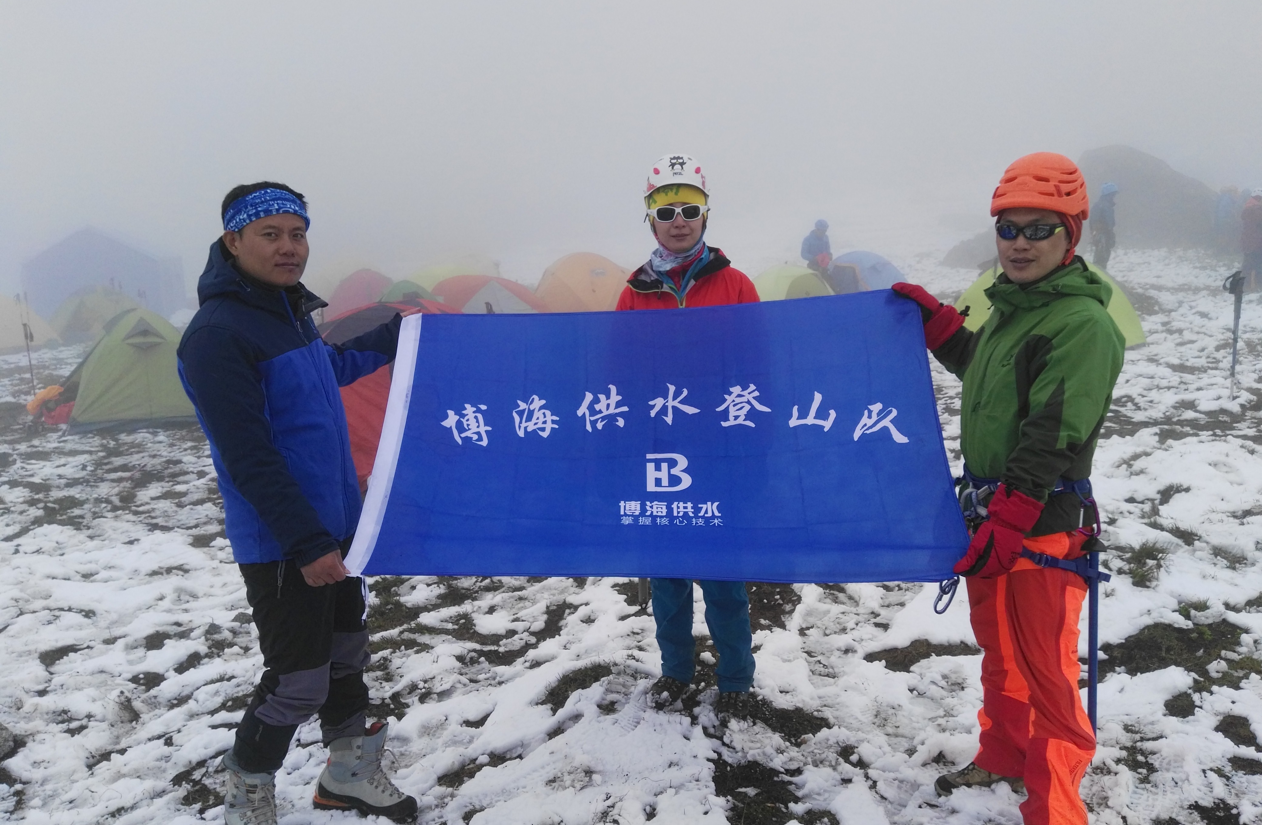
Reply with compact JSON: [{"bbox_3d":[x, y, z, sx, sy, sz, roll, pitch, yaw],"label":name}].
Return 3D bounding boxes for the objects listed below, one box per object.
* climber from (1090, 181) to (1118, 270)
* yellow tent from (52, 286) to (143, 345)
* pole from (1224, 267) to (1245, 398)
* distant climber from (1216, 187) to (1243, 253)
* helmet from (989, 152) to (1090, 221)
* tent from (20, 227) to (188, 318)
[{"bbox_3d":[7.417,-2.696,16.000,0.400,1.750,0.480,1,7,19],"label":"climber"},{"bbox_3d":[-9.975,-1.895,19.489,1.900,1.080,1.800,-4,13,-15],"label":"yellow tent"},{"bbox_3d":[4.729,-0.603,8.000,0.120,1.020,0.080,-1,7,0],"label":"pole"},{"bbox_3d":[14.656,-4.720,25.000,0.420,1.720,0.550,6,14,29],"label":"distant climber"},{"bbox_3d":[0.992,-0.551,2.480,0.230,0.165,0.275,5,9,41],"label":"helmet"},{"bbox_3d":[-14.962,-4.087,29.412,3.500,2.550,4.000,-3,12,-12],"label":"tent"}]

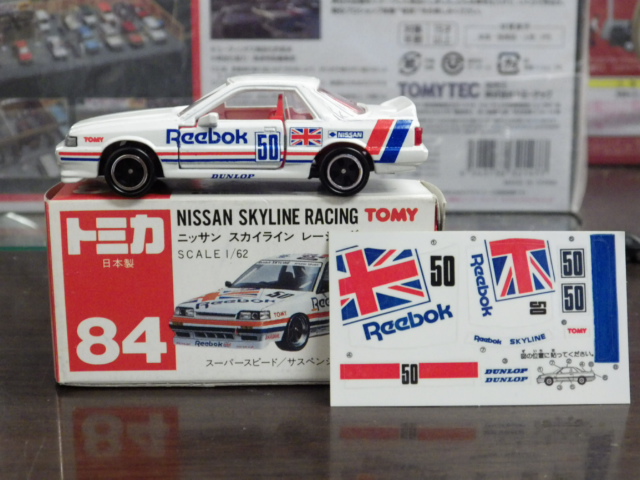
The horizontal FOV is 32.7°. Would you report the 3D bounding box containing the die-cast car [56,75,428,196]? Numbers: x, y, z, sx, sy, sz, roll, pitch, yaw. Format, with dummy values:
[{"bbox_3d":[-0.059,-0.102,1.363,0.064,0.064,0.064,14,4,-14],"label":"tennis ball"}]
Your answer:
[{"bbox_3d":[-0.016,-0.023,0.228,0.075,0.023,0.028,0,13,1],"label":"die-cast car"}]

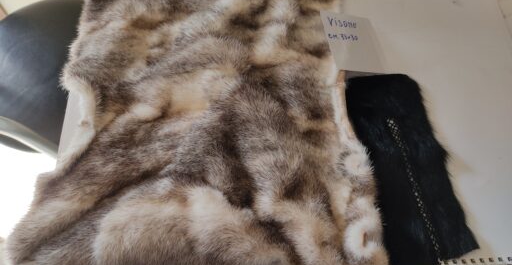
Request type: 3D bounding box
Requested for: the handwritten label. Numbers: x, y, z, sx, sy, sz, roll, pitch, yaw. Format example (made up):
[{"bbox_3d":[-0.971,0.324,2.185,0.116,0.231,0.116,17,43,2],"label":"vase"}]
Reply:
[{"bbox_3d":[0.102,-0.094,0.403,0.064,0.004,0.071,-1,67,-22],"label":"handwritten label"}]

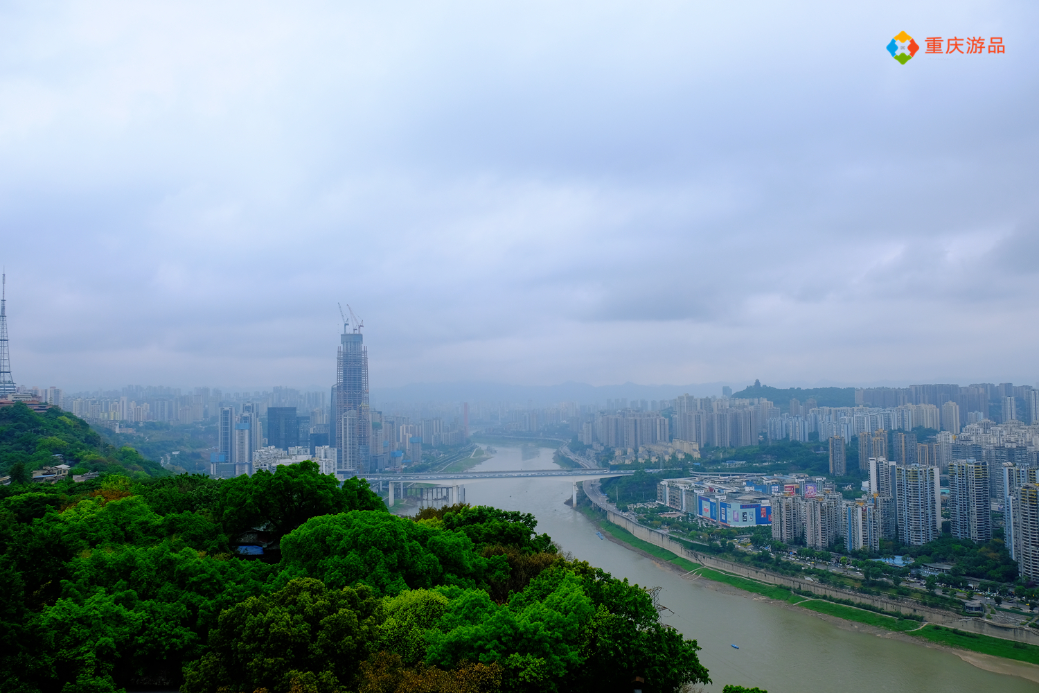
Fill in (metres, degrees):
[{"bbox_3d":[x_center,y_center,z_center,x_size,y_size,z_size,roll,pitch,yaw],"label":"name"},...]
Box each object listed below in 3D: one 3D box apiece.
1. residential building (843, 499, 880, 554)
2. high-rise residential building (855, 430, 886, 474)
[{"bbox_3d":[409.250,215.640,932.000,36.000,63.000,27.000,-2,-4,16],"label":"residential building"},{"bbox_3d":[763.220,228.970,1690.000,58.000,95.000,36.000,-2,-4,15],"label":"high-rise residential building"}]

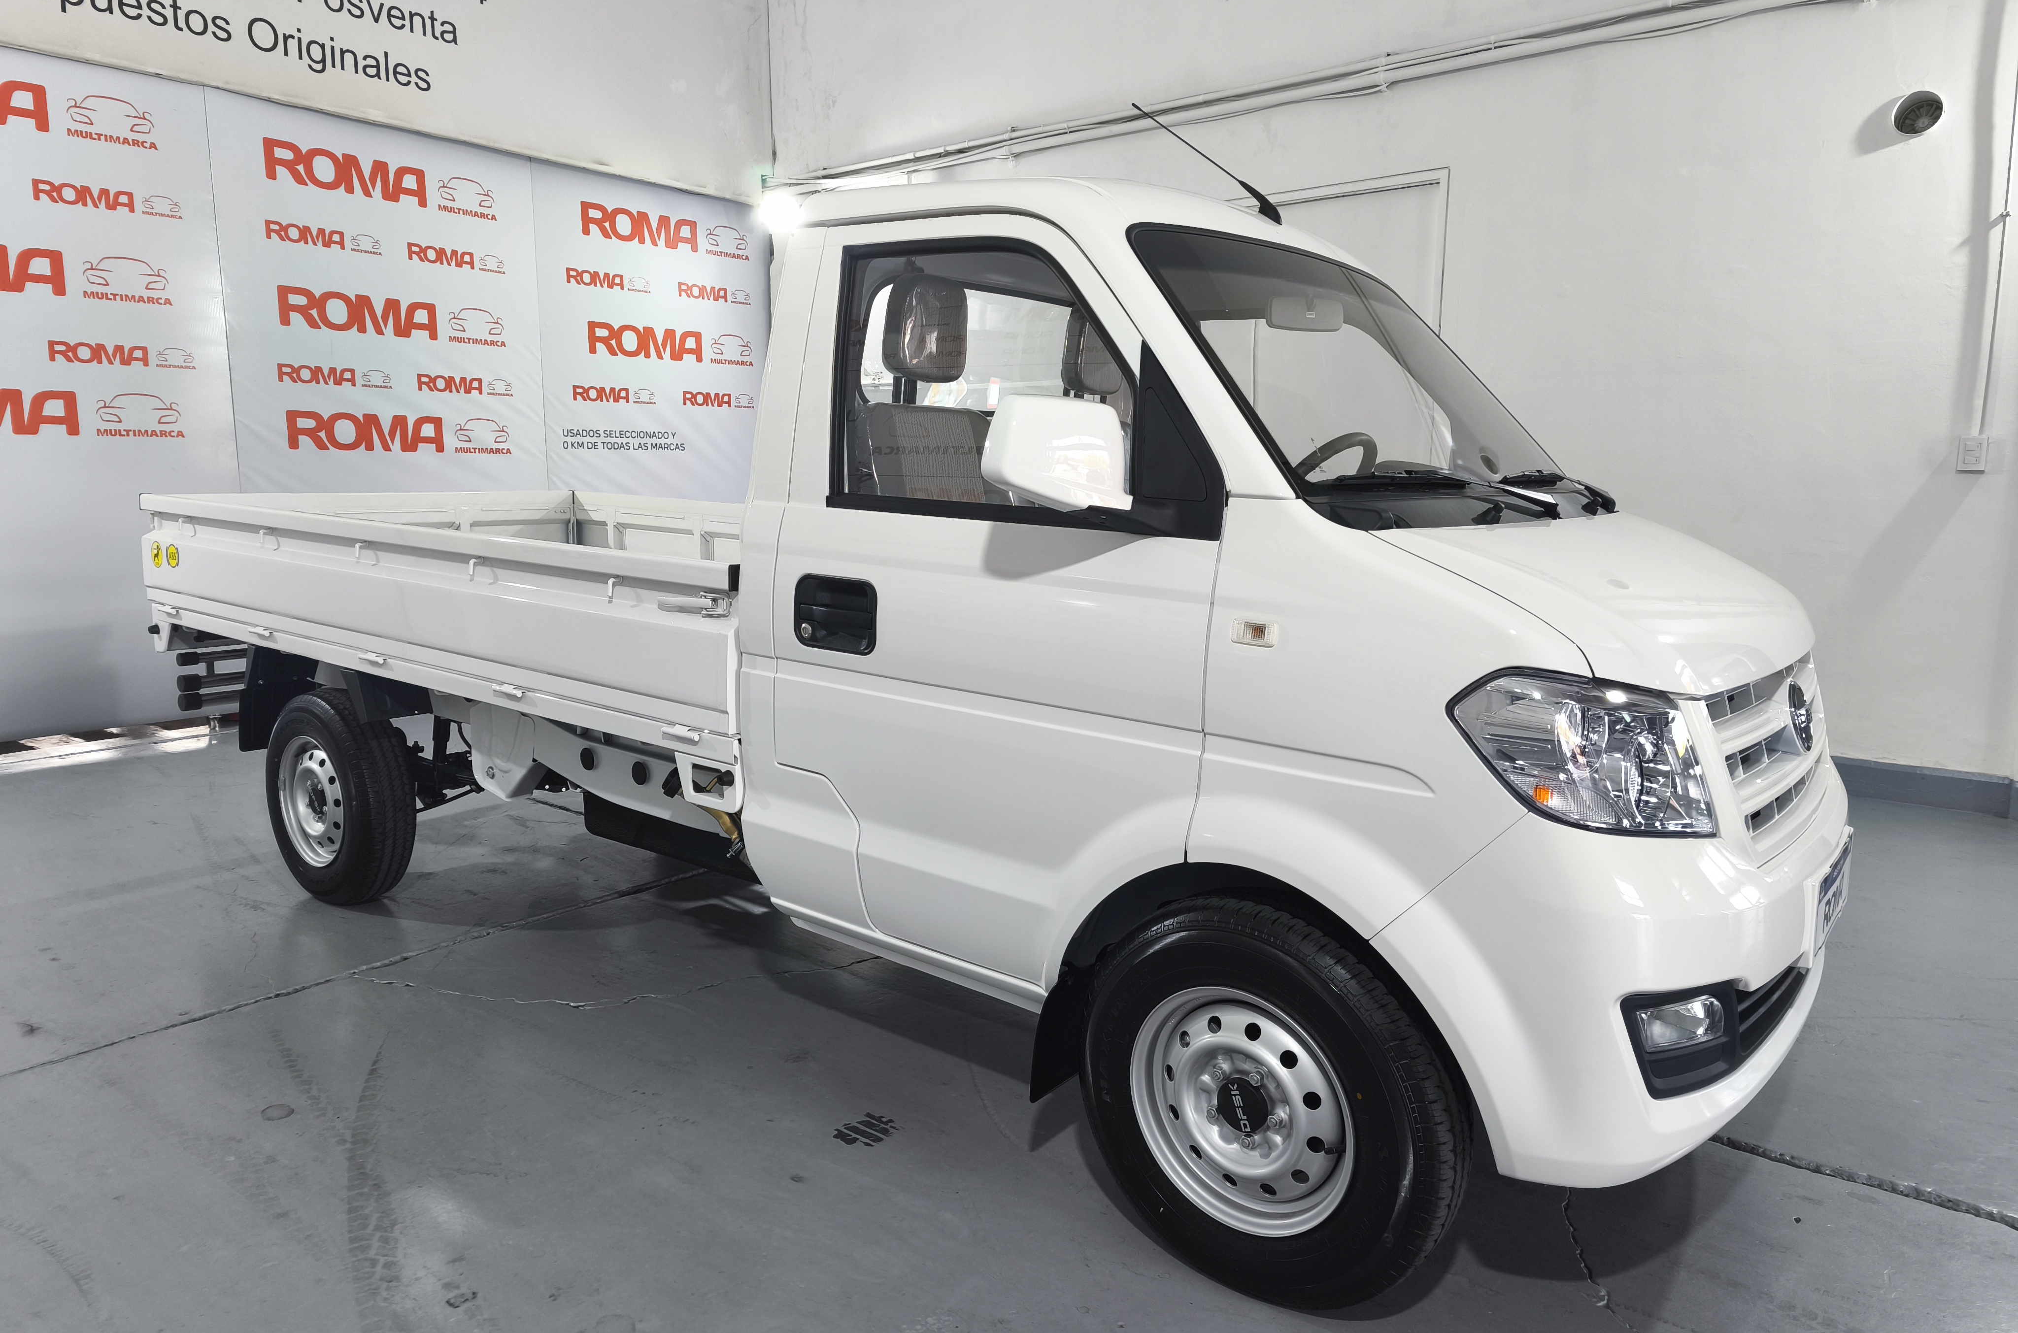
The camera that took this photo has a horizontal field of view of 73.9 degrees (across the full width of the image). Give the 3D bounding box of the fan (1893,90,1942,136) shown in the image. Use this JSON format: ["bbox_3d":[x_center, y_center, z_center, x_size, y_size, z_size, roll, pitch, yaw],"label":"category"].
[{"bbox_3d":[3.442,-2.096,5.075,0.165,0.165,0.100,7,11,39],"label":"fan"}]

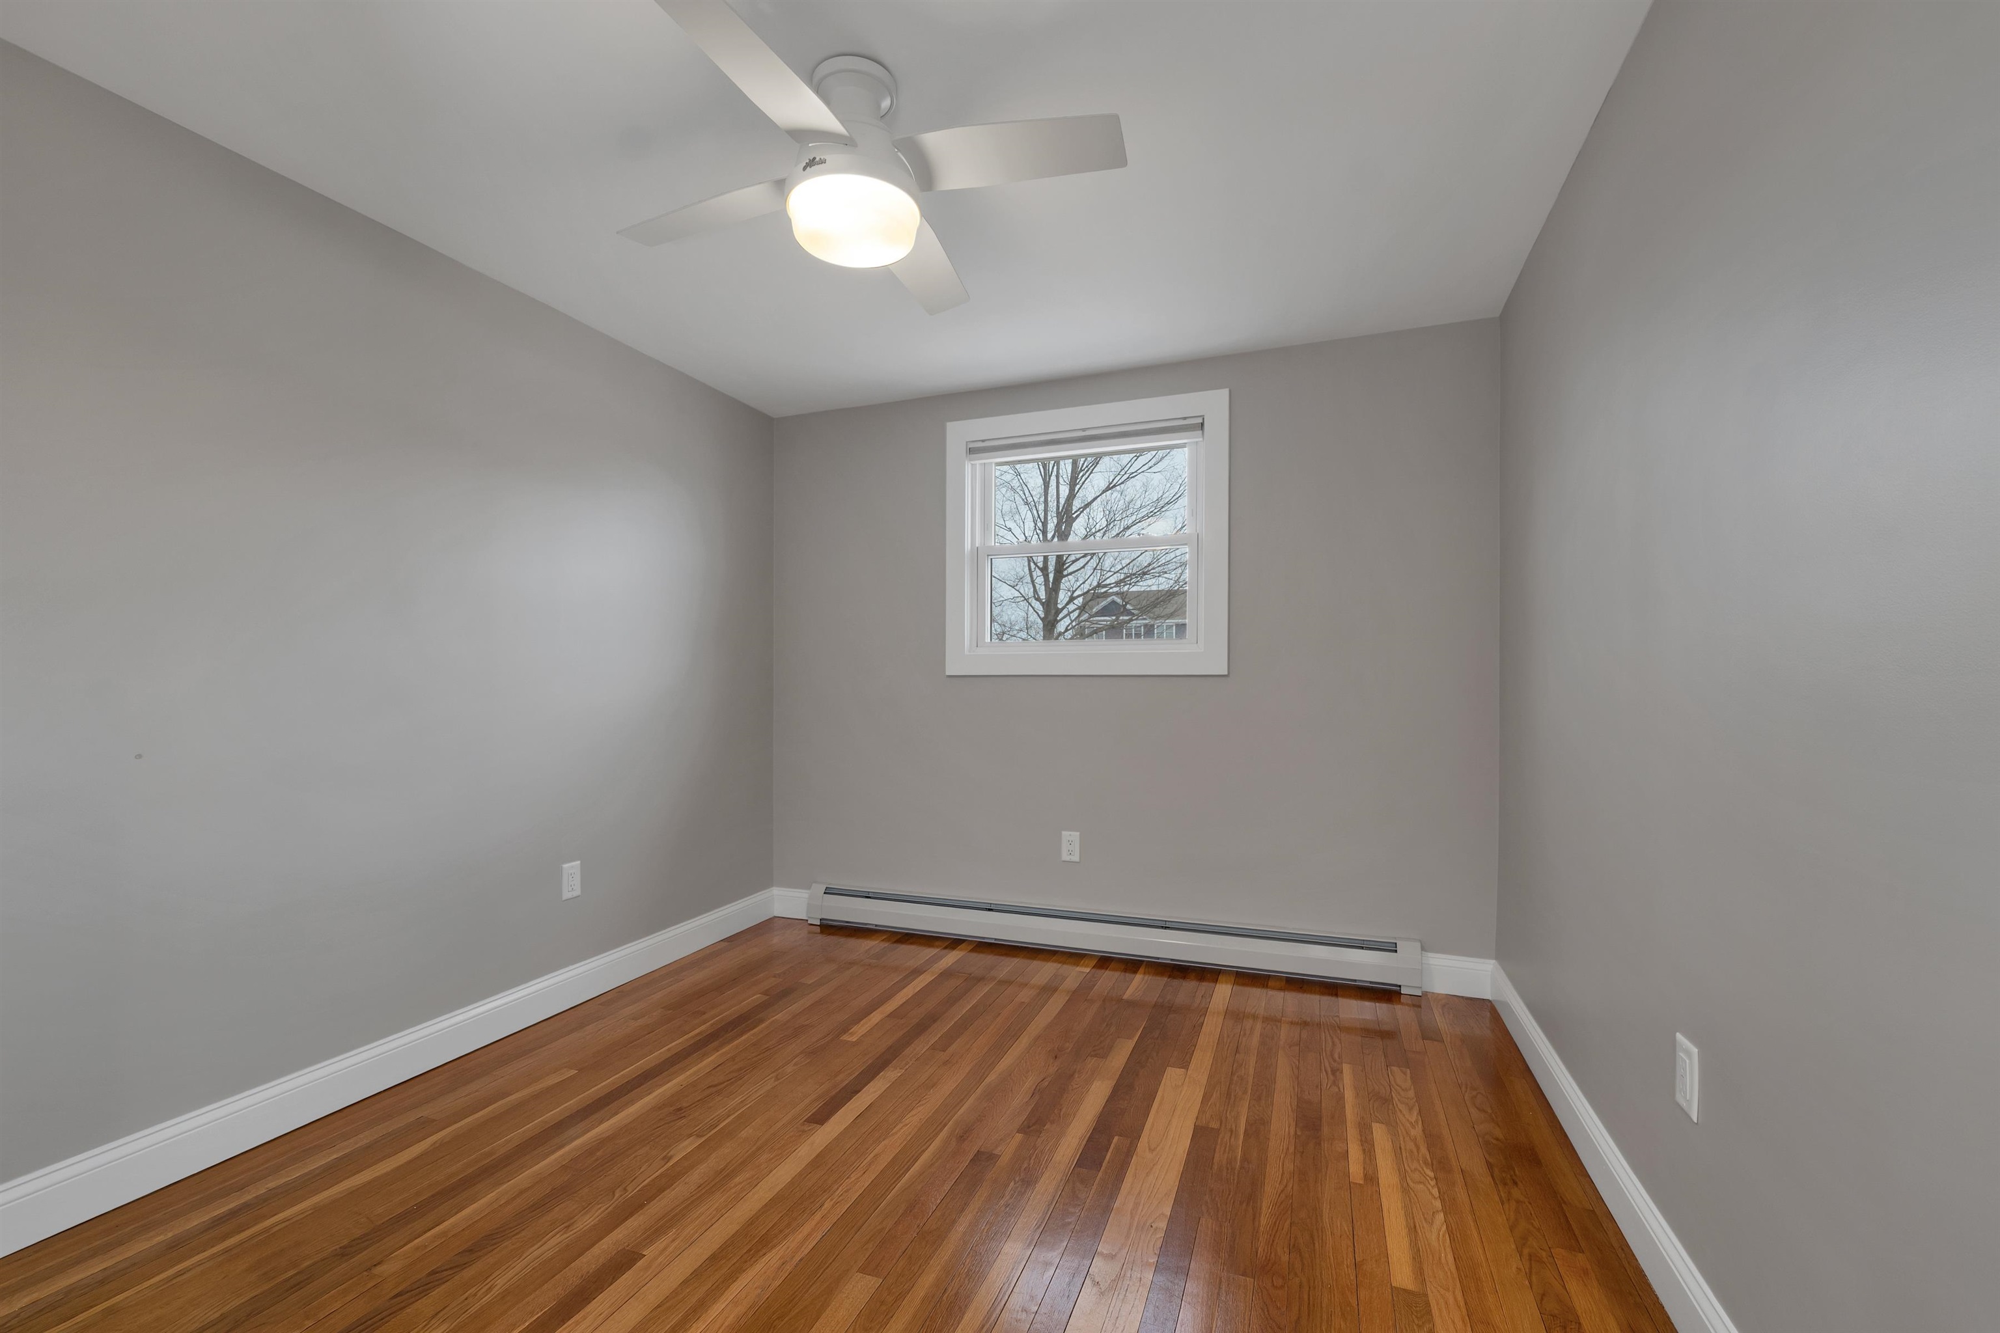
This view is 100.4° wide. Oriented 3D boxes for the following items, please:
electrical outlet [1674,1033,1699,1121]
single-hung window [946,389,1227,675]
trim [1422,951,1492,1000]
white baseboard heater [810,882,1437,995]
[{"bbox_3d":[1.143,0.684,1.393,0.008,0.117,0.074,0,-1,21],"label":"electrical outlet"},{"bbox_3d":[0.332,-0.506,3.394,1.165,1.085,0.100,0,-1,21],"label":"single-hung window"},{"bbox_3d":[1.559,1.061,2.844,0.222,0.134,0.015,0,-1,21],"label":"trim"},{"bbox_3d":[0.297,1.059,3.319,2.475,0.174,0.066,0,-1,21],"label":"white baseboard heater"}]

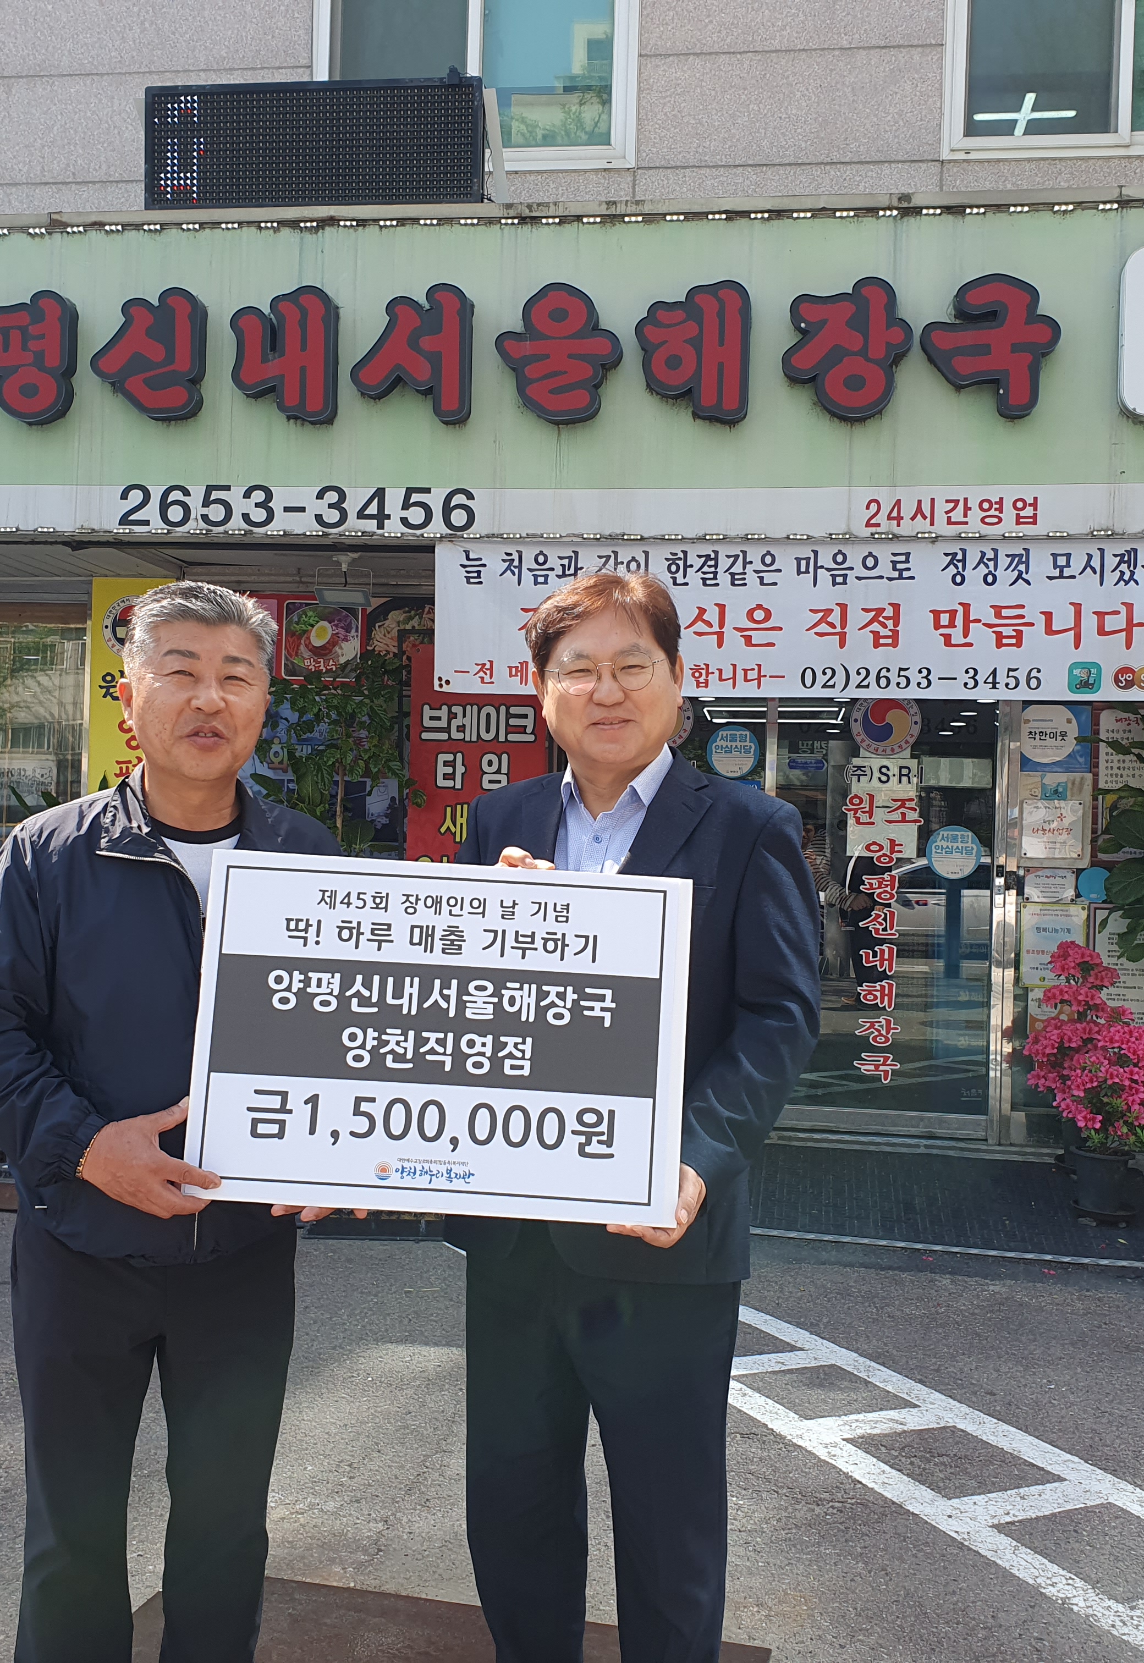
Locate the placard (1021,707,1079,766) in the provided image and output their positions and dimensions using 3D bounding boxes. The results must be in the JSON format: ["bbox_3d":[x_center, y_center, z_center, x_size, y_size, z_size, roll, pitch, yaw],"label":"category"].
[{"bbox_3d":[2.067,-0.415,7.195,0.251,0.255,0.015,2,-1,8],"label":"placard"}]

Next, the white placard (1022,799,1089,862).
[{"bbox_3d":[2.065,-0.005,7.130,0.255,0.255,0.020,1,0,8],"label":"white placard"}]

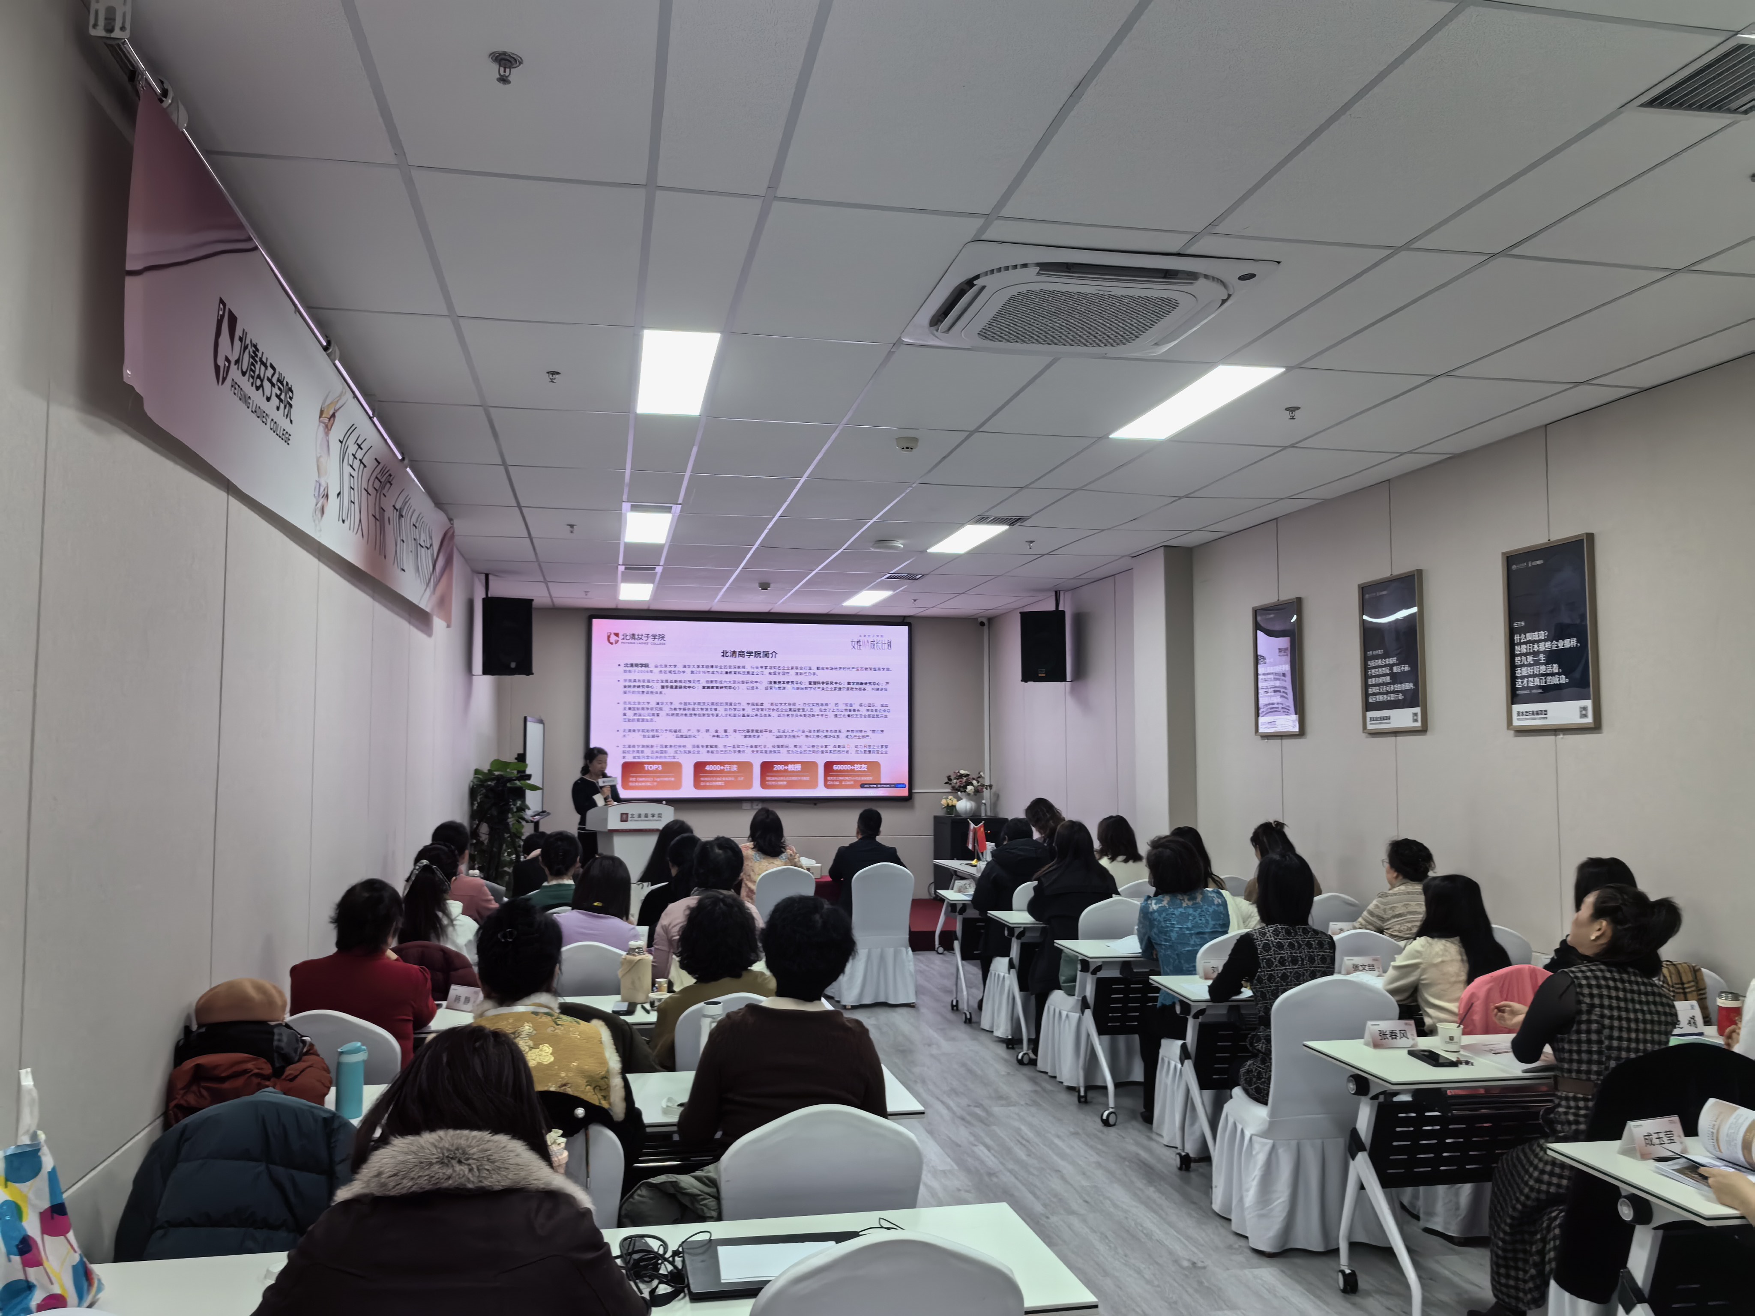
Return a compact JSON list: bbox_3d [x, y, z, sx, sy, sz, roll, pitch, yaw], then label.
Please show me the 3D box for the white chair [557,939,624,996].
[{"bbox_3d":[-1.194,1.582,5.590,0.470,0.900,0.530,1,-4,-11],"label":"white chair"}]

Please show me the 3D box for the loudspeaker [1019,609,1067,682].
[{"bbox_3d":[1.427,-0.096,11.652,0.360,0.590,0.340,-1,-4,15],"label":"loudspeaker"}]

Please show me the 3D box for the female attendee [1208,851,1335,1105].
[{"bbox_3d":[1.397,1.346,4.943,0.500,1.290,0.640,1,-4,-11],"label":"female attendee"}]

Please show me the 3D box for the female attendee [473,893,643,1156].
[{"bbox_3d":[-0.771,1.200,3.095,0.520,1.300,0.700,1,-4,-9],"label":"female attendee"}]

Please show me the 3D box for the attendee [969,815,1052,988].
[{"bbox_3d":[0.812,1.584,8.206,0.500,1.250,0.720,1,-4,-11],"label":"attendee"}]

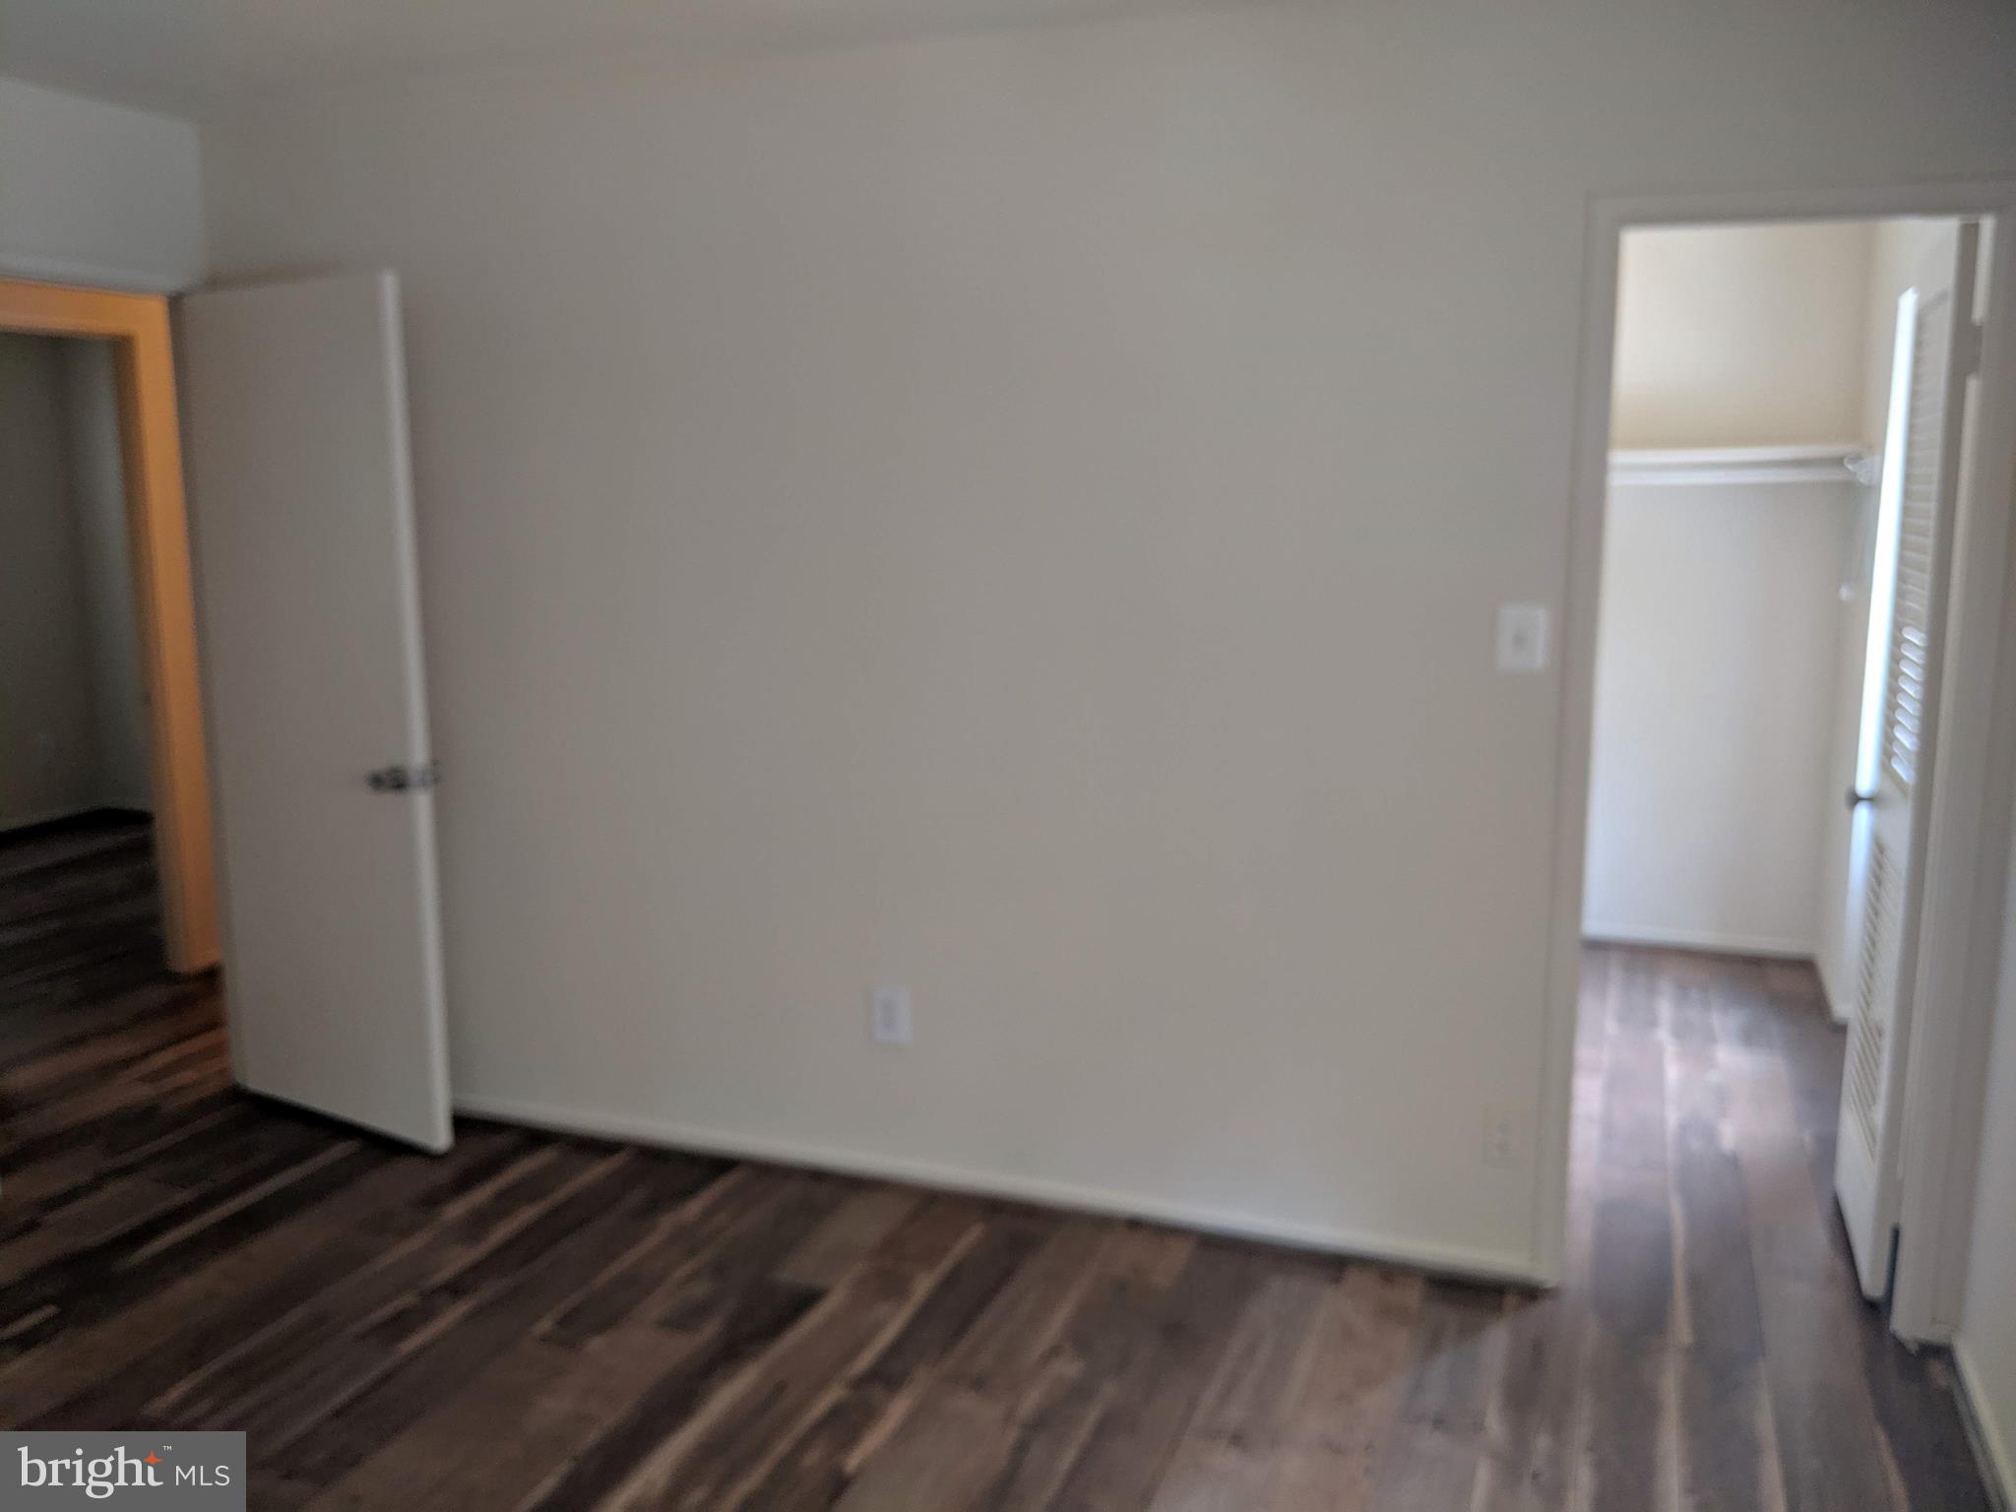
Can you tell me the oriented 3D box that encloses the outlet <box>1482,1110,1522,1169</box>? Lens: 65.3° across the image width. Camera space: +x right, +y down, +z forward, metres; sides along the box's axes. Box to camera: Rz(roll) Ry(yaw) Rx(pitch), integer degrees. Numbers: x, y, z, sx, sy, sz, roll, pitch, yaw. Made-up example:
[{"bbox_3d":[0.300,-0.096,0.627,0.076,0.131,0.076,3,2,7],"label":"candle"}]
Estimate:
[{"bbox_3d":[0.984,0.764,3.131,0.072,0.115,0.009,3,10,19],"label":"outlet"}]

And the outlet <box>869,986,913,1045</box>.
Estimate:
[{"bbox_3d":[-0.259,0.587,3.540,0.074,0.117,0.009,3,10,19],"label":"outlet"}]

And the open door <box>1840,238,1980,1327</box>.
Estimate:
[{"bbox_3d":[1.788,0.017,3.158,0.038,2.020,0.560,3,10,21],"label":"open door"}]

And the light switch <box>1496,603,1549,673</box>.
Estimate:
[{"bbox_3d":[0.972,-0.222,2.970,0.076,0.118,0.013,3,10,19],"label":"light switch"}]

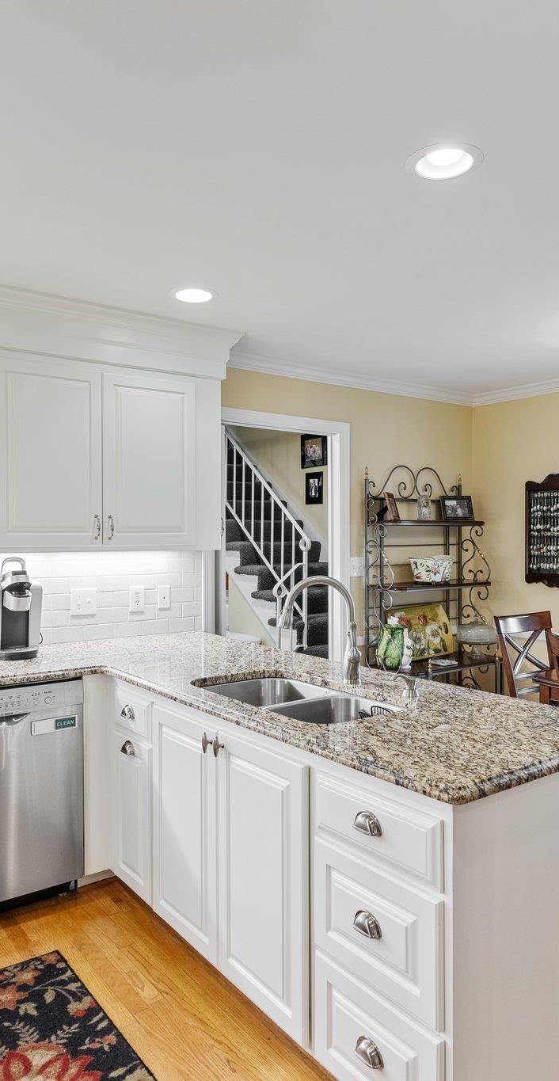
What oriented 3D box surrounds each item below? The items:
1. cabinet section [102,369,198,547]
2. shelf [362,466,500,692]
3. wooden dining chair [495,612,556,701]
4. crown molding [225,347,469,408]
[{"bbox_3d":[-0.687,-0.357,3.467,0.480,0.785,0.325,0,0,-37],"label":"cabinet section"},{"bbox_3d":[1.045,0.461,4.656,0.940,1.890,0.480,0,0,-36],"label":"shelf"},{"bbox_3d":[1.516,0.913,3.777,0.465,0.975,0.550,0,0,-36],"label":"wooden dining chair"},{"bbox_3d":[0.545,-1.004,4.564,2.220,0.080,0.080,0,0,-36],"label":"crown molding"}]

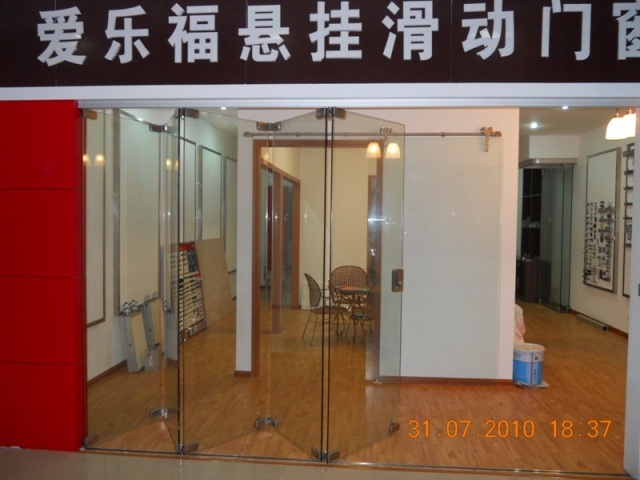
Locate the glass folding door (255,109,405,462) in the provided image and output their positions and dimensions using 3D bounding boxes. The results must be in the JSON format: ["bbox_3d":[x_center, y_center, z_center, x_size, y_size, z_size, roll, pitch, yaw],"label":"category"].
[{"bbox_3d":[0.092,0.283,3.524,0.978,2.228,0.555,1,2,5],"label":"glass folding door"}]

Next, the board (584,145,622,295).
[{"bbox_3d":[4.204,-0.290,7.735,0.057,2.047,0.960,1,2,5],"label":"board"}]

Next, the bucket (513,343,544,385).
[{"bbox_3d":[2.034,1.210,5.031,0.310,0.333,0.310,1,2,5],"label":"bucket"}]

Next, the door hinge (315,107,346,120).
[{"bbox_3d":[0.070,-0.800,3.269,0.197,0.061,0.102,1,2,5],"label":"door hinge"}]

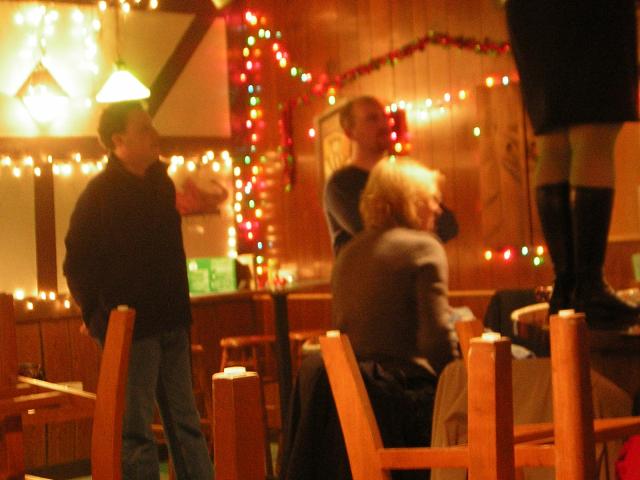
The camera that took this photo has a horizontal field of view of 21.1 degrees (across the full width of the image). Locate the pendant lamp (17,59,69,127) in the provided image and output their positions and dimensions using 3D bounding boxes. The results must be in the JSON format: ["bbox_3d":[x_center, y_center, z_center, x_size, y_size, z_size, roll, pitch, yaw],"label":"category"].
[{"bbox_3d":[-1.291,-0.686,8.000,0.240,0.300,0.240,-2,1,37],"label":"pendant lamp"}]

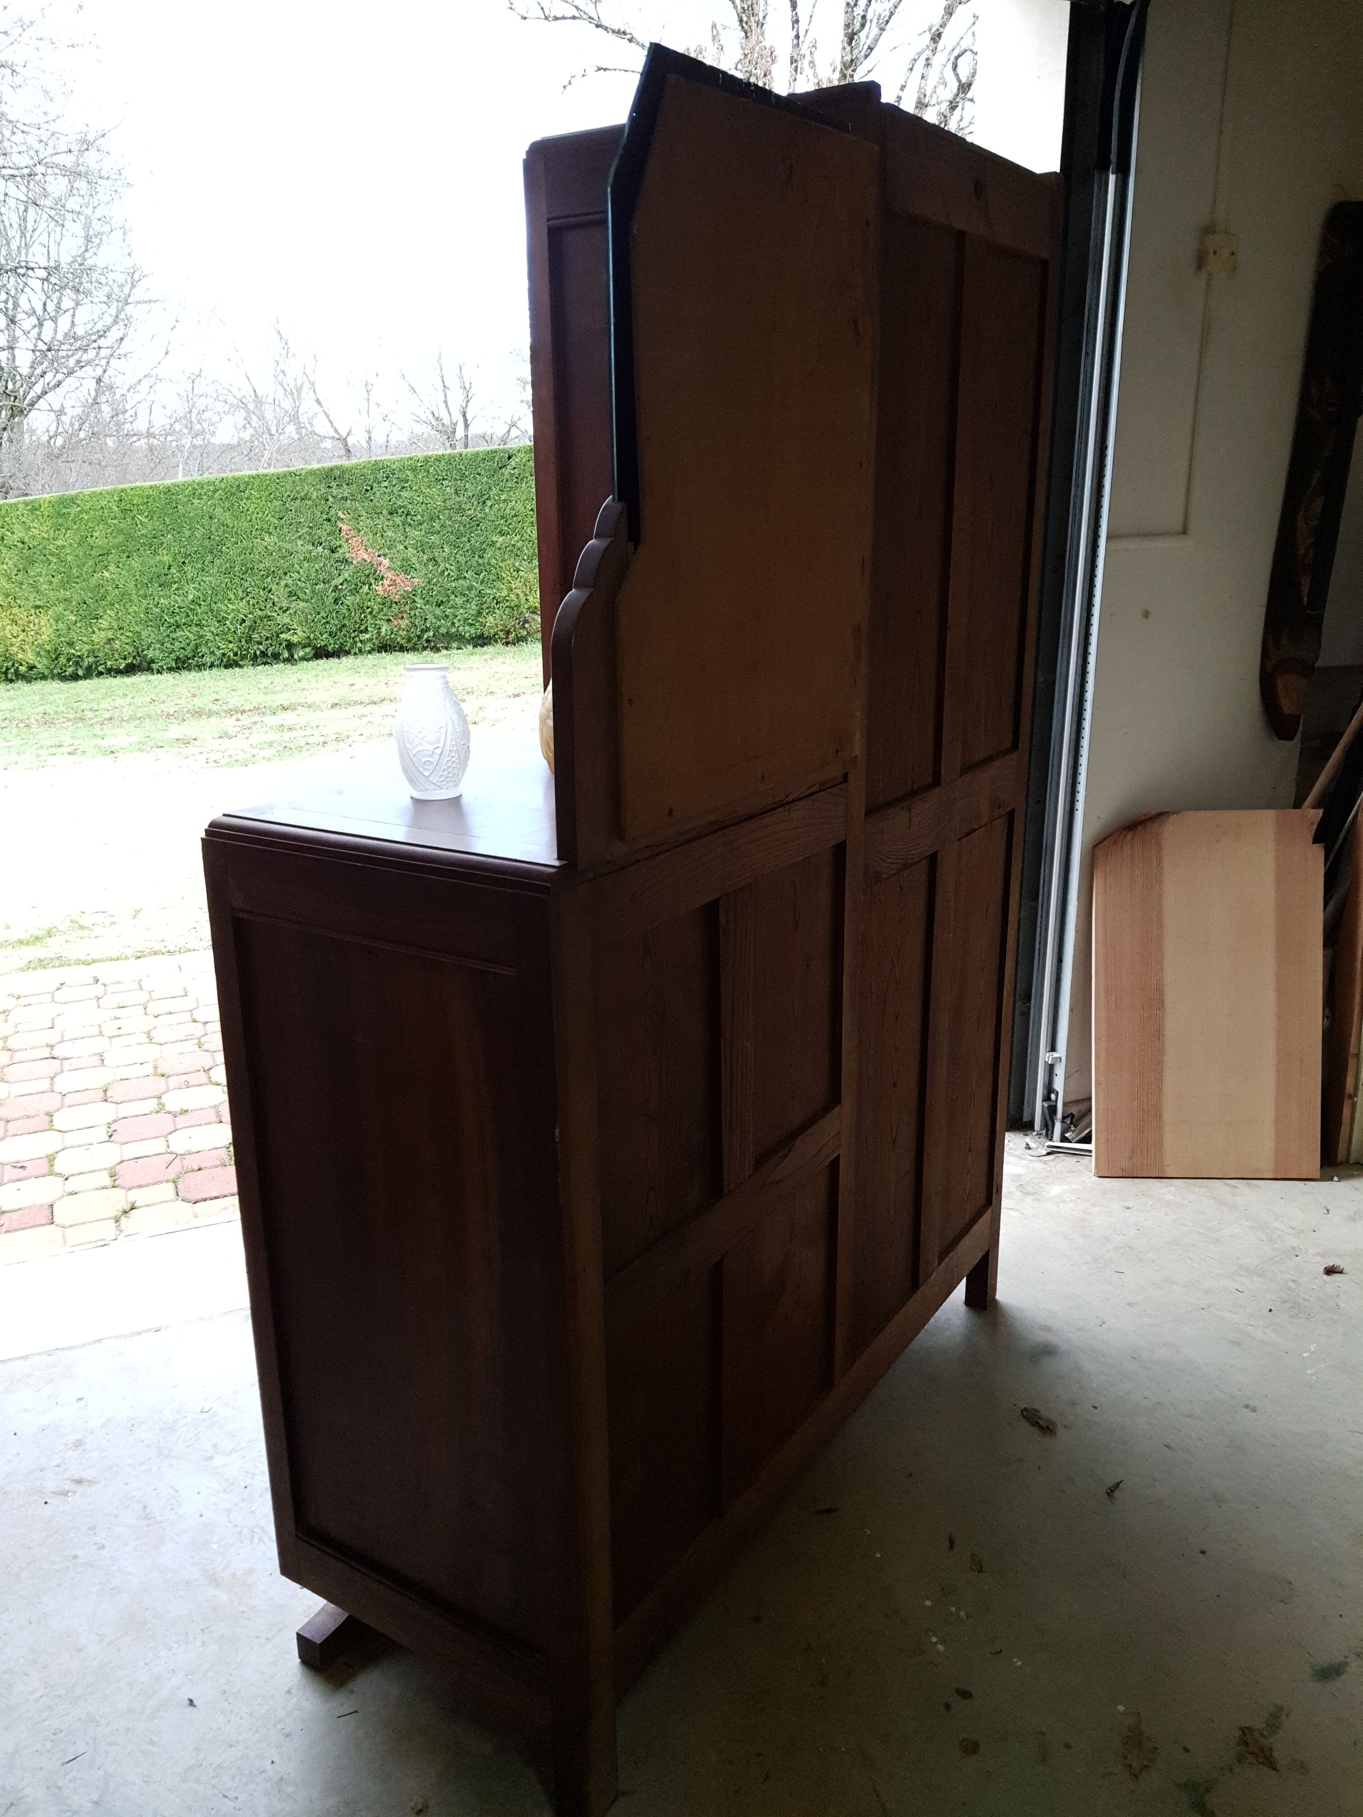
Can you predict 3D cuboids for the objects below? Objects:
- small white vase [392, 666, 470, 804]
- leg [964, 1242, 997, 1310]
[{"bbox_3d":[-0.285,-0.202,1.560,0.085,0.148,0.085,-1,16,0],"label":"small white vase"},{"bbox_3d":[0.552,0.667,2.506,0.043,0.128,0.046,9,18,31],"label":"leg"}]

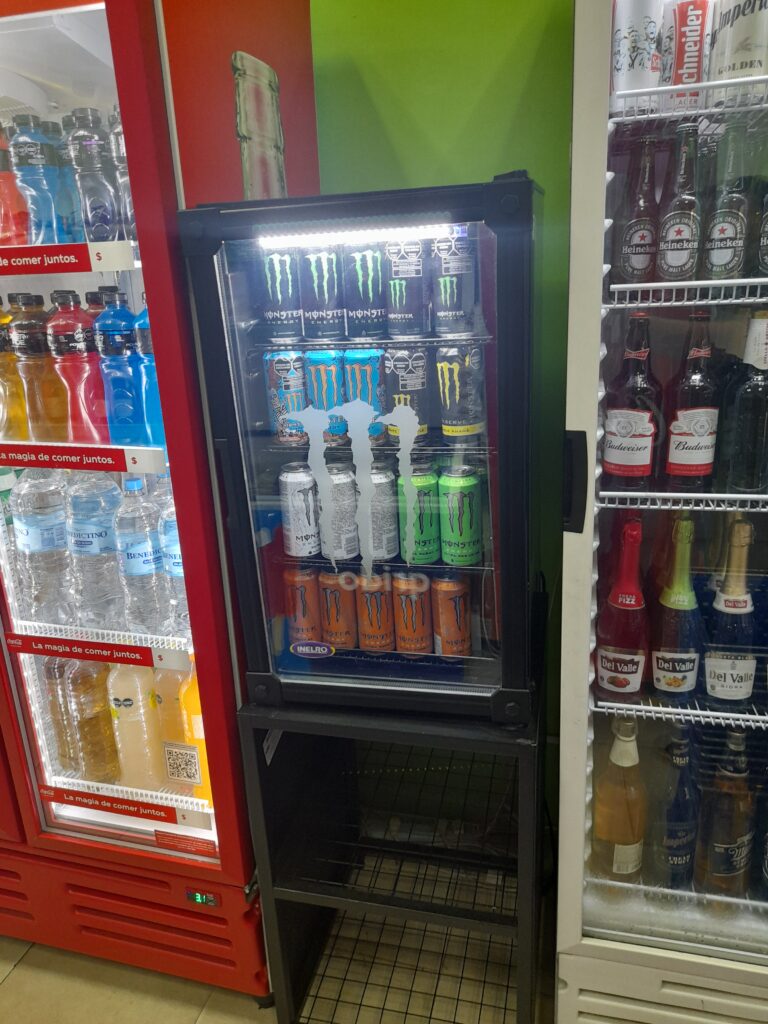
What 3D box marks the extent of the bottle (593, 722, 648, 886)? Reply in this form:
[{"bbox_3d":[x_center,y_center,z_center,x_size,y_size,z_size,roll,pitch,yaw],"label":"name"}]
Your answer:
[{"bbox_3d":[0.440,0.524,1.372,0.091,0.313,0.091,2,18,15],"label":"bottle"}]

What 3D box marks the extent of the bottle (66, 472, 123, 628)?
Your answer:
[{"bbox_3d":[-0.558,0.072,1.452,0.102,0.340,0.102,2,18,16],"label":"bottle"}]

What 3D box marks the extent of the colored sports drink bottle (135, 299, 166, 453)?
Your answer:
[{"bbox_3d":[-0.381,-0.238,1.290,0.086,0.274,0.086,2,18,16],"label":"colored sports drink bottle"}]

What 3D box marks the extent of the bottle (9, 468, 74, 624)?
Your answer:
[{"bbox_3d":[-0.672,0.068,1.484,0.102,0.340,0.102,2,18,16],"label":"bottle"}]

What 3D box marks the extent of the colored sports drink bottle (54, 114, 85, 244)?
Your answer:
[{"bbox_3d":[-0.512,-0.557,1.270,0.069,0.222,0.069,2,18,16],"label":"colored sports drink bottle"}]

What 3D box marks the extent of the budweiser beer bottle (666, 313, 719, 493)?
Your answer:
[{"bbox_3d":[0.475,-0.160,1.132,0.082,0.286,0.082,2,18,15],"label":"budweiser beer bottle"}]

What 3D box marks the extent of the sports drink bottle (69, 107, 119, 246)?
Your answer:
[{"bbox_3d":[-0.495,-0.546,1.248,0.067,0.228,0.067,2,18,16],"label":"sports drink bottle"}]

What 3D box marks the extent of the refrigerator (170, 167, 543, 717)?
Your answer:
[{"bbox_3d":[0.028,-0.125,1.425,0.527,0.864,0.530,1,18,13],"label":"refrigerator"}]

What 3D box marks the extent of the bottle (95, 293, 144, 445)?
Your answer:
[{"bbox_3d":[-0.488,-0.250,1.347,0.073,0.282,0.073,2,18,16],"label":"bottle"}]

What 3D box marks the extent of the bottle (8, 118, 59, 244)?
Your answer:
[{"bbox_3d":[-0.580,-0.544,1.244,0.069,0.222,0.069,2,18,16],"label":"bottle"}]

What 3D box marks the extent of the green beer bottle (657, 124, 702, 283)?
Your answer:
[{"bbox_3d":[0.425,-0.424,1.055,0.061,0.232,0.061,2,18,15],"label":"green beer bottle"}]

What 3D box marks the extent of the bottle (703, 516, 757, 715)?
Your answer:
[{"bbox_3d":[0.570,0.166,1.210,0.083,0.322,0.083,2,18,15],"label":"bottle"}]

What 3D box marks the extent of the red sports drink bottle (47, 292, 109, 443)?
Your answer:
[{"bbox_3d":[-0.545,-0.249,1.334,0.086,0.274,0.086,2,18,16],"label":"red sports drink bottle"}]

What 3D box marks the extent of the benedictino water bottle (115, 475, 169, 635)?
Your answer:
[{"bbox_3d":[-0.458,0.089,1.423,0.088,0.316,0.088,2,18,16],"label":"benedictino water bottle"}]

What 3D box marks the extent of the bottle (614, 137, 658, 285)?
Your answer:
[{"bbox_3d":[0.400,-0.448,1.136,0.061,0.232,0.061,2,18,15],"label":"bottle"}]

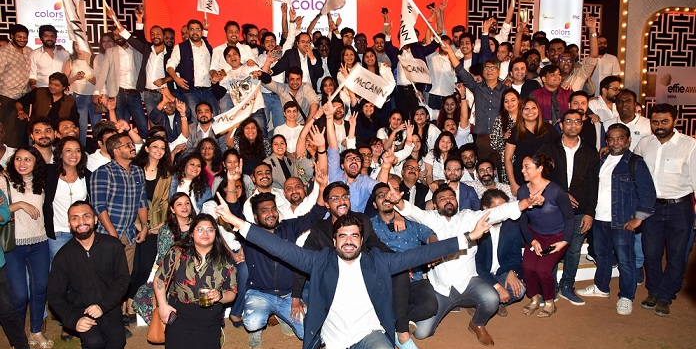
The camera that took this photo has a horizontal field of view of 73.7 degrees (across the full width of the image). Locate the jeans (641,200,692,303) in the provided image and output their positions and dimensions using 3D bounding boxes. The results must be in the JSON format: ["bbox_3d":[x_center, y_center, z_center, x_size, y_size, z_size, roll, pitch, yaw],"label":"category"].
[{"bbox_3d":[2.710,0.655,3.950,0.400,0.870,0.270,3,6,33],"label":"jeans"}]

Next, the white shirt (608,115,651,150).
[{"bbox_3d":[2.910,-0.289,4.800,0.490,0.660,0.290,2,6,21],"label":"white shirt"}]

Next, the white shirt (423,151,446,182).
[{"bbox_3d":[1.045,-0.030,5.120,0.430,0.500,0.250,0,5,7],"label":"white shirt"}]

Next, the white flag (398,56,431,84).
[{"bbox_3d":[0.695,-1.086,4.850,0.330,0.260,0.100,7,5,0],"label":"white flag"}]

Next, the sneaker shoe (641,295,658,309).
[{"bbox_3d":[2.692,1.096,4.133,0.110,0.115,0.290,3,6,31],"label":"sneaker shoe"}]

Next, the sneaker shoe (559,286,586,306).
[{"bbox_3d":[2.002,1.060,4.151,0.100,0.120,0.270,-3,6,-27],"label":"sneaker shoe"}]

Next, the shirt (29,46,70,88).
[{"bbox_3d":[-3.460,-1.175,5.400,0.500,0.660,0.300,-2,6,-17],"label":"shirt"}]

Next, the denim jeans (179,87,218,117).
[{"bbox_3d":[-1.707,-0.605,5.300,0.460,0.900,0.320,-2,6,-11],"label":"denim jeans"}]

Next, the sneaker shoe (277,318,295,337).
[{"bbox_3d":[-0.484,1.150,3.600,0.105,0.120,0.285,-2,18,-25],"label":"sneaker shoe"}]

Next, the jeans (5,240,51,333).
[{"bbox_3d":[-2.540,0.872,3.680,0.340,0.780,0.260,-3,6,-25],"label":"jeans"}]

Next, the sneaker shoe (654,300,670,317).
[{"bbox_3d":[2.611,1.073,3.839,0.100,0.110,0.280,3,6,38],"label":"sneaker shoe"}]

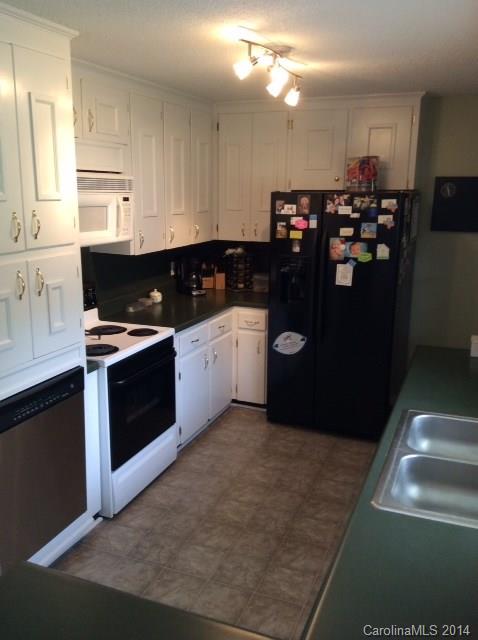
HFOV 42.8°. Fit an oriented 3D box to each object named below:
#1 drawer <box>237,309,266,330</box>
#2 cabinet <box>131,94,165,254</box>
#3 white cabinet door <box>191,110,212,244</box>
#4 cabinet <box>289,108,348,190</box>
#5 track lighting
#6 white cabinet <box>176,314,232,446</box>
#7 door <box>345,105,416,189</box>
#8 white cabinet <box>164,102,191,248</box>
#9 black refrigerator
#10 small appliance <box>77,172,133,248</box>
[{"bbox_3d":[0.172,-0.035,4.763,0.235,0.144,0.430,6,14,22],"label":"drawer"},{"bbox_3d":[-0.571,-0.911,3.882,0.045,0.953,0.387,6,14,22],"label":"cabinet"},{"bbox_3d":[-0.294,-1.085,4.672,0.025,0.985,0.340,6,15,22],"label":"white cabinet door"},{"bbox_3d":[0.622,-1.255,4.545,0.436,0.563,0.325,6,14,22],"label":"cabinet"},{"bbox_3d":[0.157,-1.168,2.884,0.185,0.235,0.890,6,14,22],"label":"track lighting"},{"bbox_3d":[-0.492,0.357,4.423,0.615,0.795,0.902,6,14,22],"label":"white cabinet"},{"bbox_3d":[0.991,-1.210,4.316,0.425,0.570,0.025,6,15,22],"label":"door"},{"bbox_3d":[-0.554,-1.004,4.290,0.325,0.953,0.398,6,14,22],"label":"white cabinet"},{"bbox_3d":[0.748,-0.073,4.581,0.888,1.745,0.700,6,14,22],"label":"black refrigerator"},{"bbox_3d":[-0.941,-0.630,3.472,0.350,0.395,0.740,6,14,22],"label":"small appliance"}]

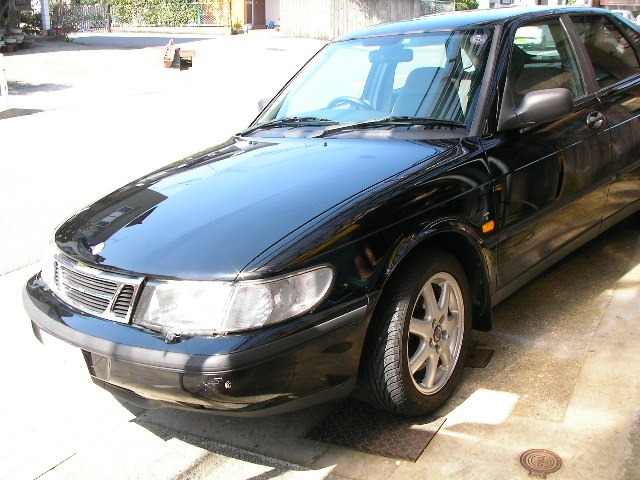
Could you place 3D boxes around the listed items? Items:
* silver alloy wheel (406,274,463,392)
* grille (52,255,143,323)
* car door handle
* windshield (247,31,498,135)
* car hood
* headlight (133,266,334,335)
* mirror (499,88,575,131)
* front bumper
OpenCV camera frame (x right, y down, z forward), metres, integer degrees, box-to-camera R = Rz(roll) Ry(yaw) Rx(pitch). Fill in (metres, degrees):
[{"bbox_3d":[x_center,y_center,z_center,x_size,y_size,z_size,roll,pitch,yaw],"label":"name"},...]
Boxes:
[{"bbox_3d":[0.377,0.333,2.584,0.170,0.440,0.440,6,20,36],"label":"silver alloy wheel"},{"bbox_3d":[-0.796,0.168,2.468,0.600,0.150,0.120,9,22,43],"label":"grille"},{"bbox_3d":[1.314,-0.573,3.347,0.045,0.070,0.130,9,22,43],"label":"car door handle"},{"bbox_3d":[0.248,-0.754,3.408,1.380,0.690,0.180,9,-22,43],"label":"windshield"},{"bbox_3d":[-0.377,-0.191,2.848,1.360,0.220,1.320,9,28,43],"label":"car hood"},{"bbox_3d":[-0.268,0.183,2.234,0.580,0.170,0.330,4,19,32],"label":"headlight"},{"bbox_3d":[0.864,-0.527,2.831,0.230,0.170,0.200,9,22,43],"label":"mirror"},{"bbox_3d":[-0.626,0.324,2.674,1.690,0.360,0.590,9,22,43],"label":"front bumper"}]

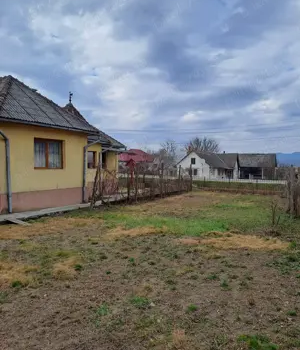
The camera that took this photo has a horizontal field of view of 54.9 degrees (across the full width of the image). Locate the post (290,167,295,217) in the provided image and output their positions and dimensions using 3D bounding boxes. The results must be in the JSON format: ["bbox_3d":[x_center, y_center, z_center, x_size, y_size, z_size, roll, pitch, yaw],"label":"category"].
[{"bbox_3d":[5.030,0.540,10.200,0.130,1.740,0.140,0,1,0],"label":"post"}]

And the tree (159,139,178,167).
[{"bbox_3d":[4.300,-3.850,67.000,4.700,8.600,4.600,0,1,0],"label":"tree"}]

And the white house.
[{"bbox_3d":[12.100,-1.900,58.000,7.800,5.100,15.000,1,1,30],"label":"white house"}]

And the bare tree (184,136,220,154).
[{"bbox_3d":[13.300,-4.800,73.500,9.200,10.200,8.800,0,1,0],"label":"bare tree"}]

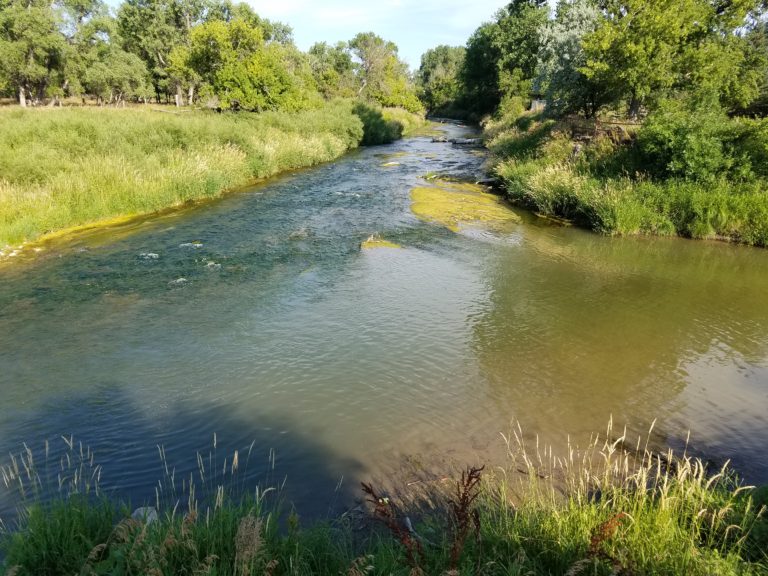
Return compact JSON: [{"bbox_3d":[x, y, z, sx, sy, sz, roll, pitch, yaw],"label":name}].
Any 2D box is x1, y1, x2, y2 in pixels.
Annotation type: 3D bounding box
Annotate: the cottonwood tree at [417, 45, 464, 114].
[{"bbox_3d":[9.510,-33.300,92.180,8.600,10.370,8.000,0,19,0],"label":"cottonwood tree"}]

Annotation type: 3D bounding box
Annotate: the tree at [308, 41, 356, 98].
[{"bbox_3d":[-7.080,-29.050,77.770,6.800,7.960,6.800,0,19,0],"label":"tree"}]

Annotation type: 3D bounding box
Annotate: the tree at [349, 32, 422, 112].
[{"bbox_3d":[0.190,-26.630,71.200,9.000,9.020,8.000,0,19,0],"label":"tree"}]

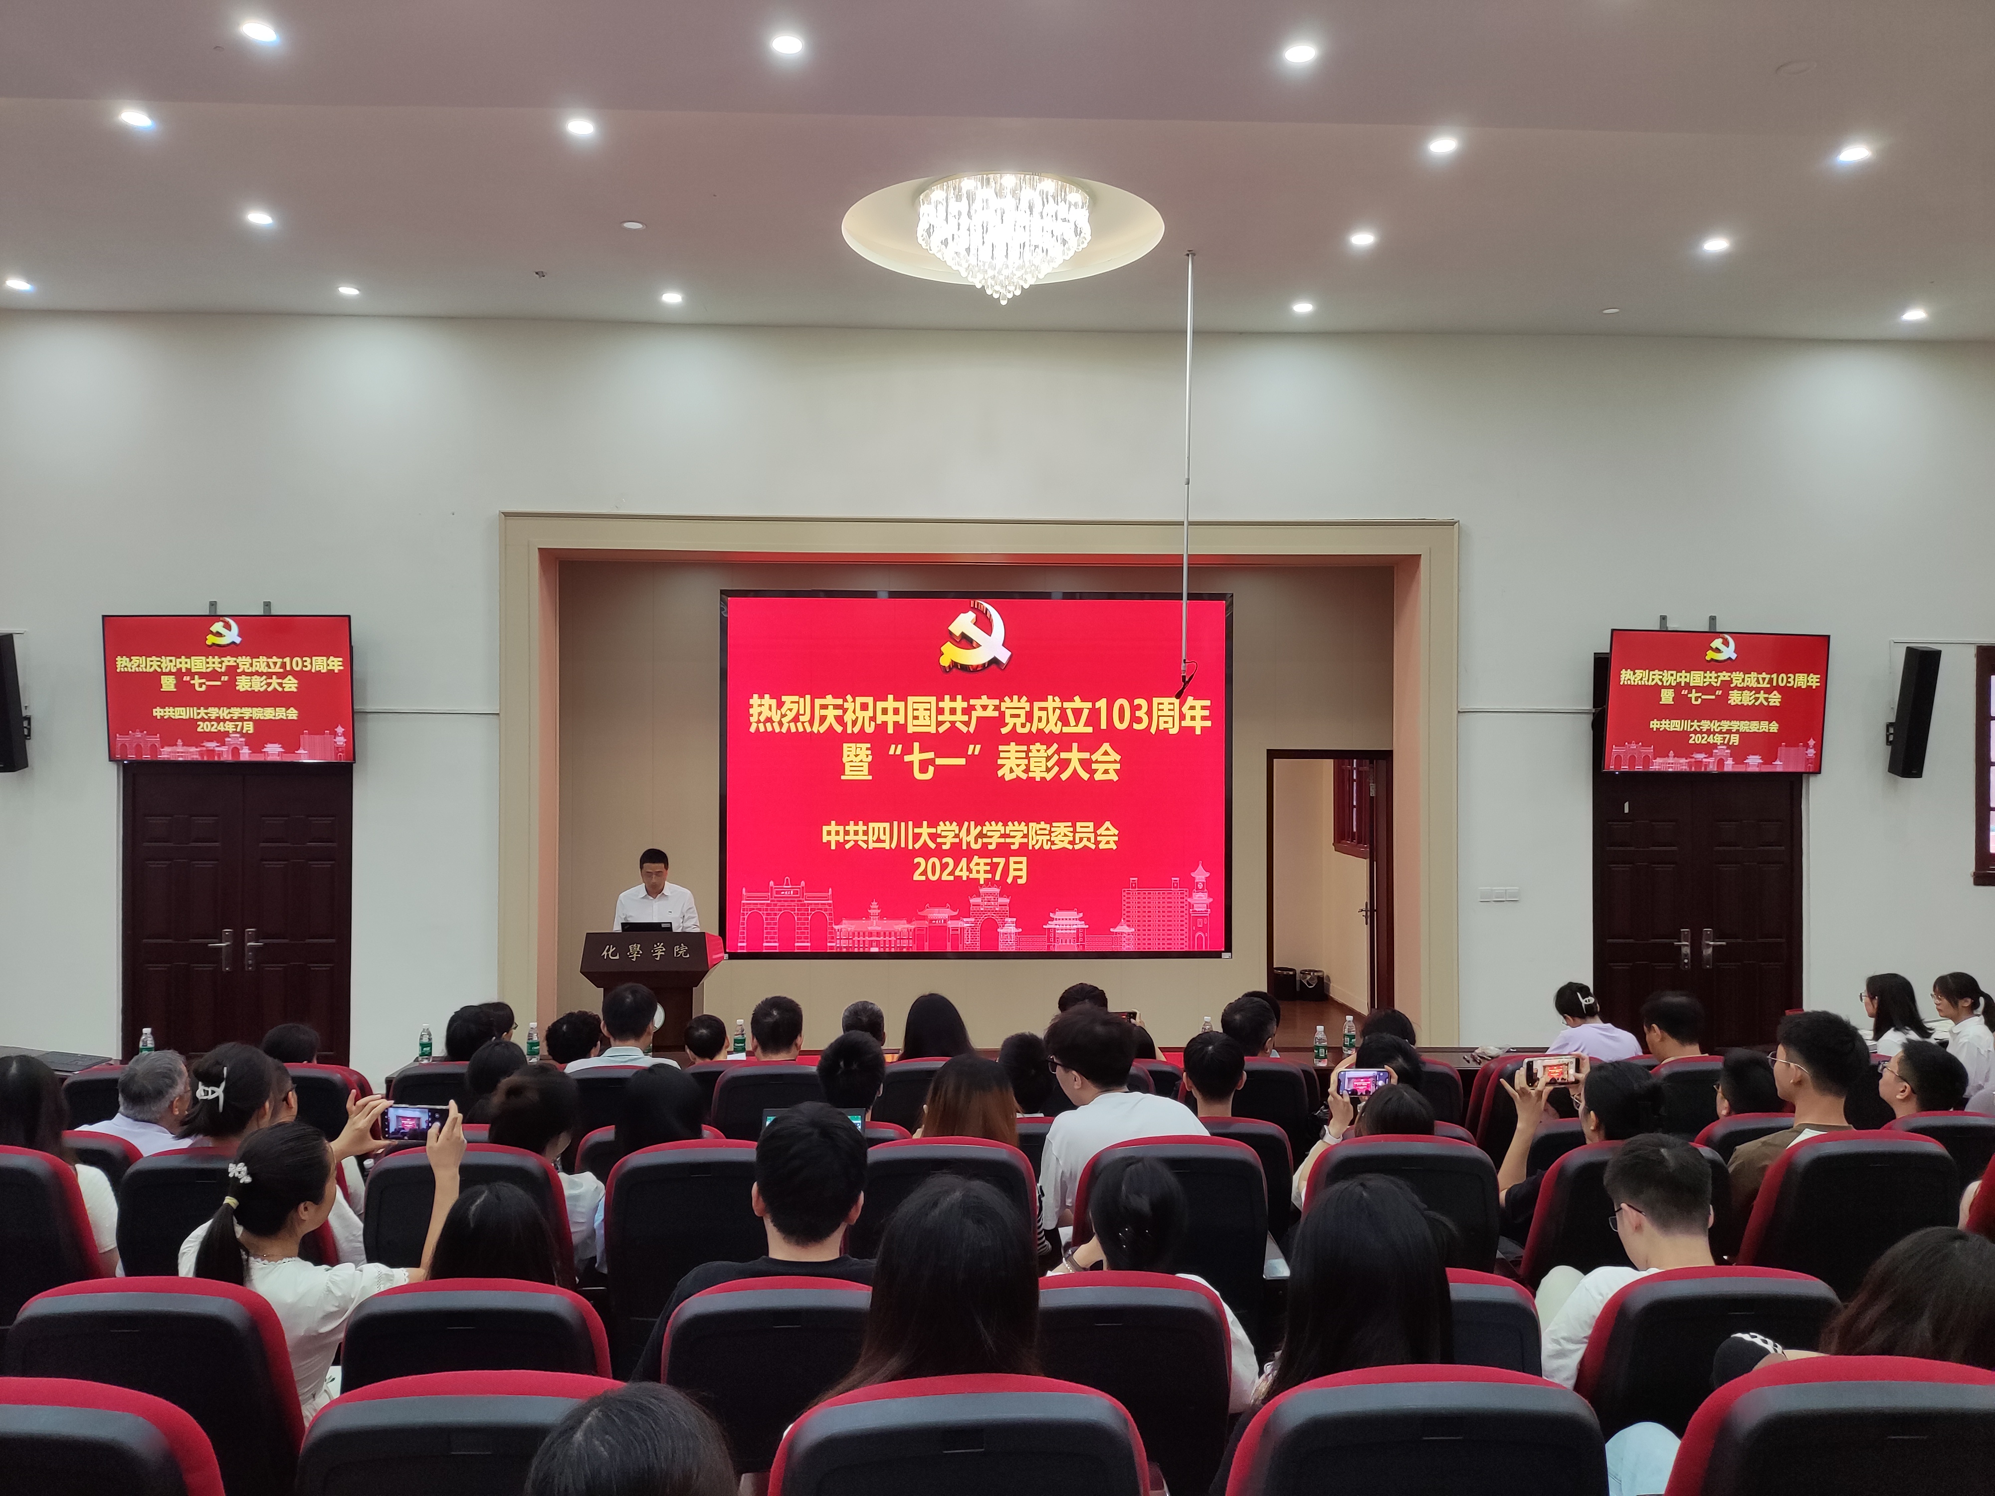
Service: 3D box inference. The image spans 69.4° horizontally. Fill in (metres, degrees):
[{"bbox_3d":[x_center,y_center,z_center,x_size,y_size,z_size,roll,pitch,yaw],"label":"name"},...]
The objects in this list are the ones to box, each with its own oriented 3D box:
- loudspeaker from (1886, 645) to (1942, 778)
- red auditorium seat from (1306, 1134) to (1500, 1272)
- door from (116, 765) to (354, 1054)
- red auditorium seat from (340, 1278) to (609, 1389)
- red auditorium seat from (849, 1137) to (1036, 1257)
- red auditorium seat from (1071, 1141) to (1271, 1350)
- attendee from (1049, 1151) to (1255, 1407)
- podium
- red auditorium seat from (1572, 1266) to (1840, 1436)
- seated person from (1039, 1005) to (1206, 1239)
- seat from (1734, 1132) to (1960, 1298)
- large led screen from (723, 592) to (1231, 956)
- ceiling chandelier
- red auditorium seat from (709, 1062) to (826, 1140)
[{"bbox_3d":[5.979,-0.230,9.390,0.134,0.833,0.141,0,13,-1],"label":"loudspeaker"},{"bbox_3d":[0.972,1.437,3.751,0.550,1.000,0.680,0,-1,-2],"label":"red auditorium seat"},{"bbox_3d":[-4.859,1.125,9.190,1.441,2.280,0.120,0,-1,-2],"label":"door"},{"bbox_3d":[-0.925,1.411,2.770,0.530,0.970,0.640,0,-1,-2],"label":"red auditorium seat"},{"bbox_3d":[-0.147,1.432,3.712,0.550,1.000,0.680,0,-1,-2],"label":"red auditorium seat"},{"bbox_3d":[0.405,1.409,3.676,0.530,0.970,0.640,0,-1,-2],"label":"red auditorium seat"},{"bbox_3d":[0.312,1.387,2.947,0.470,1.160,0.720,0,-1,-2],"label":"attendee"},{"bbox_3d":[-2.090,1.660,8.740,0.770,1.120,0.520,0,-1,-2],"label":"podium"},{"bbox_3d":[1.304,1.441,2.882,0.550,1.000,0.680,0,-1,-2],"label":"red auditorium seat"},{"bbox_3d":[0.360,1.280,3.860,0.520,1.250,0.740,0,-1,-14],"label":"seated person"},{"bbox_3d":[2.078,1.417,3.748,0.530,0.970,0.640,0,-1,-2],"label":"seat"},{"bbox_3d":[-0.125,0.178,9.580,3.410,2.450,0.100,0,-1,-2],"label":"large led screen"},{"bbox_3d":[0.040,-2.610,7.580,0.910,0.550,0.910,0,-1,-2],"label":"ceiling chandelier"},{"bbox_3d":[-0.781,1.603,5.324,0.550,1.000,0.680,0,-1,-2],"label":"red auditorium seat"}]

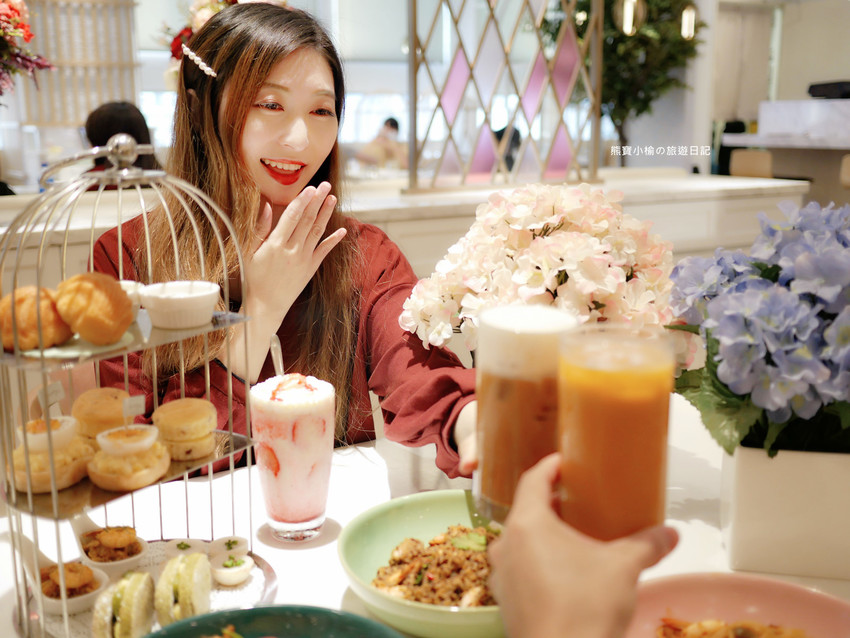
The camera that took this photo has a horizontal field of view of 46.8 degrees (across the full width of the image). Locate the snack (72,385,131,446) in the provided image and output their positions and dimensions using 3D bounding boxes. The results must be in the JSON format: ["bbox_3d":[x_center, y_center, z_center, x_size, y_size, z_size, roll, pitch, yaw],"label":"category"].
[{"bbox_3d":[-0.289,0.089,0.880,0.054,0.039,0.054,0,12,0],"label":"snack"}]

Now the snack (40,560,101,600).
[{"bbox_3d":[-0.287,0.212,0.797,0.047,0.024,0.041,0,12,0],"label":"snack"}]

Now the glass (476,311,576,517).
[{"bbox_3d":[0.076,0.073,0.751,0.073,0.151,0.073,0,12,0],"label":"glass"}]

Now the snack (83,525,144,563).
[{"bbox_3d":[-0.286,0.209,0.900,0.056,0.028,0.047,0,10,0],"label":"snack"}]

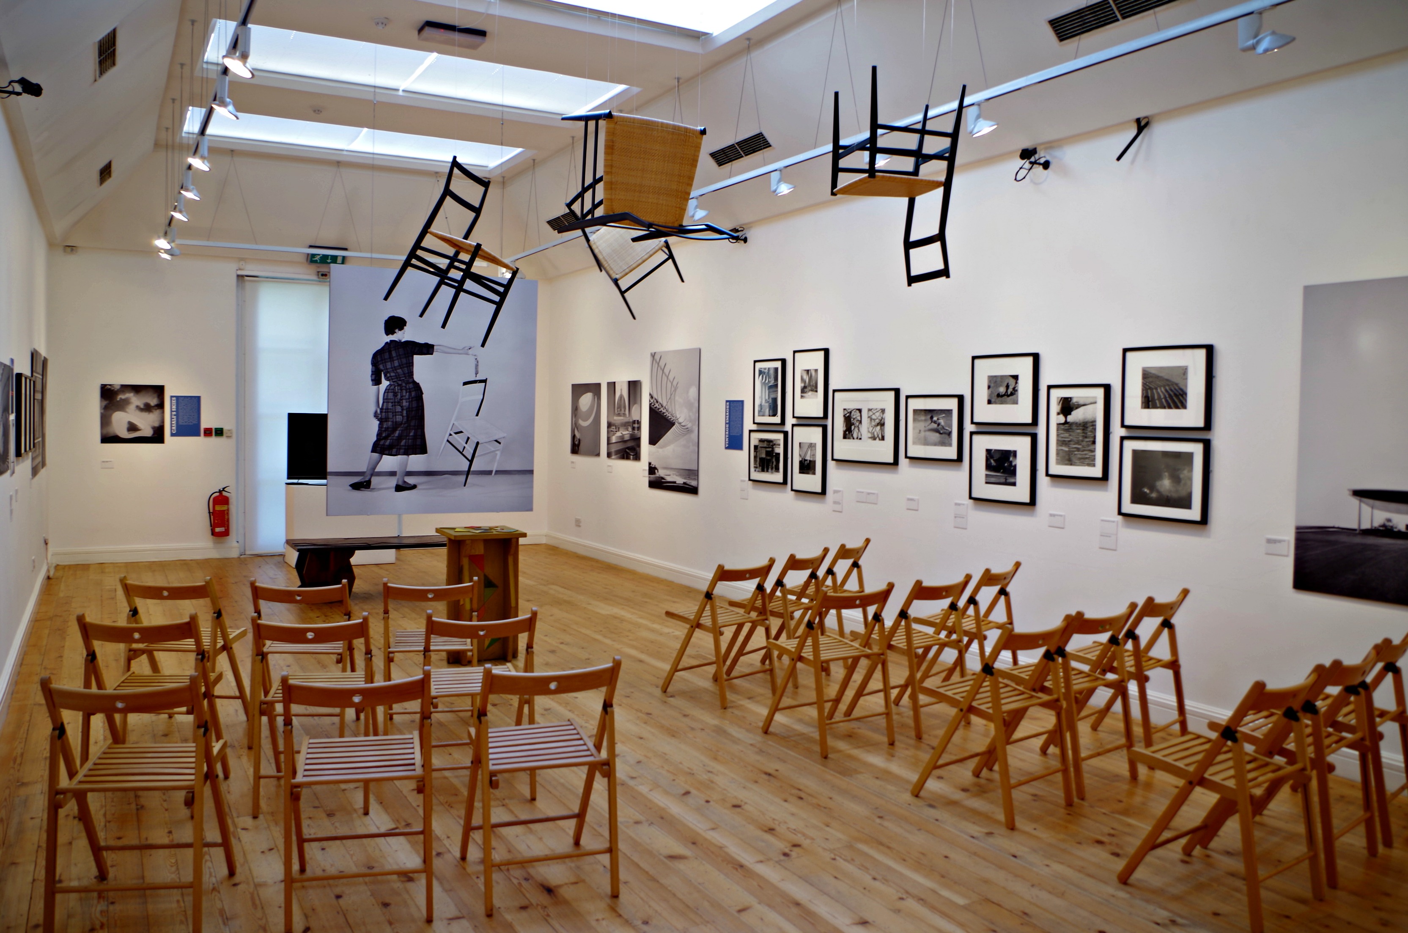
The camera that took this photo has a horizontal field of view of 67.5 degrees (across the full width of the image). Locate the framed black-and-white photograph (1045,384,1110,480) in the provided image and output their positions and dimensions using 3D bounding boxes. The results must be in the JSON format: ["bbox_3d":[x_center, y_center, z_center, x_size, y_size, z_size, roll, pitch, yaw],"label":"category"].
[{"bbox_3d":[2.069,-0.190,5.835,0.030,0.520,0.410,-1,3,-30],"label":"framed black-and-white photograph"}]

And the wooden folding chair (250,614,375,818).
[{"bbox_3d":[-1.518,0.931,4.213,0.435,0.770,0.500,1,3,-8],"label":"wooden folding chair"}]

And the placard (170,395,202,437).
[{"bbox_3d":[-5.431,-0.522,11.051,0.295,0.420,0.010,-1,3,-30],"label":"placard"}]

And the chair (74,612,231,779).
[{"bbox_3d":[-2.159,0.927,4.171,0.432,0.775,0.505,0,2,-9],"label":"chair"}]

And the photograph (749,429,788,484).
[{"bbox_3d":[0.525,-0.078,8.607,0.030,0.421,0.516,-1,3,-30],"label":"photograph"}]

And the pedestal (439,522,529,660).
[{"bbox_3d":[-1.401,0.804,6.617,0.455,0.800,0.475,-1,3,-28],"label":"pedestal"}]

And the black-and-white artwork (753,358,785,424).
[{"bbox_3d":[0.530,-0.594,8.492,0.030,0.525,0.418,-1,3,-30],"label":"black-and-white artwork"}]

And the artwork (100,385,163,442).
[{"bbox_3d":[-5.739,-0.523,10.591,0.590,0.595,0.020,-1,3,-30],"label":"artwork"}]

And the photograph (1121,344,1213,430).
[{"bbox_3d":[2.385,-0.403,5.436,0.030,0.421,0.506,-1,3,-30],"label":"photograph"}]

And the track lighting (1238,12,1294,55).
[{"bbox_3d":[2.142,-1.650,4.020,0.160,0.150,0.130,-1,3,-30],"label":"track lighting"}]

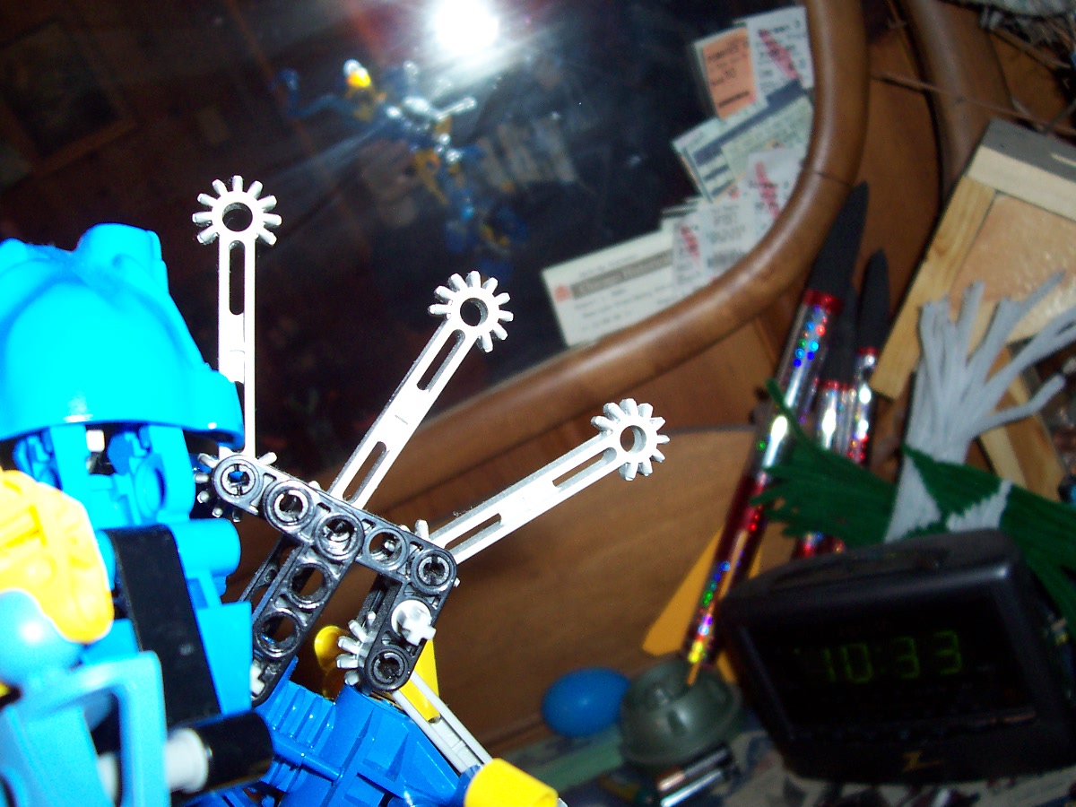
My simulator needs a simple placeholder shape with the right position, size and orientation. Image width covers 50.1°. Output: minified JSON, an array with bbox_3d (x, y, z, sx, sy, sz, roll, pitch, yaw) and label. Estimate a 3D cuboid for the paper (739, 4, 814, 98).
[{"bbox_3d":[0.142,-0.206,0.677,0.038,0.052,0.002,-16,18,0],"label":"paper"}]

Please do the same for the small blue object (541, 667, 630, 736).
[{"bbox_3d":[0.033,0.196,0.755,0.060,0.045,0.045,-21,18,2],"label":"small blue object"}]

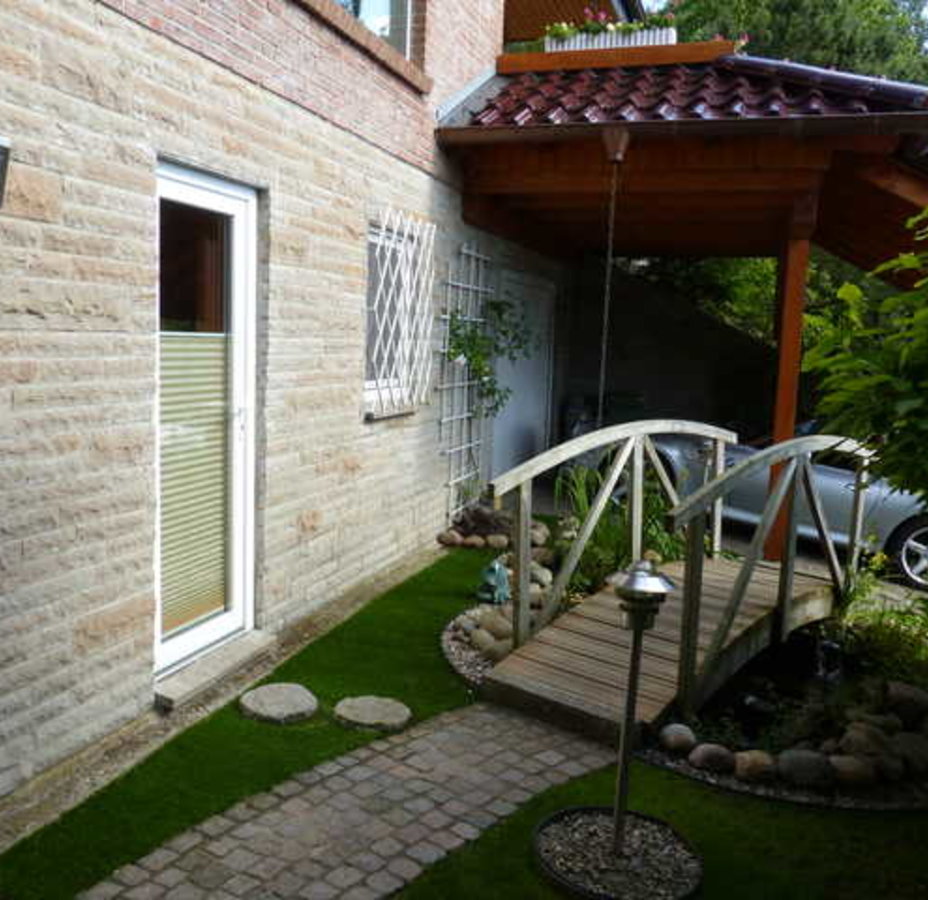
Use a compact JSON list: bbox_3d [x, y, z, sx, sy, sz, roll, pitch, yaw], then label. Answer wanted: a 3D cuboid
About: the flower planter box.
[{"bbox_3d":[1.201,-3.260,6.991,1.040,0.150,0.180,5,8,18],"label":"flower planter box"}]

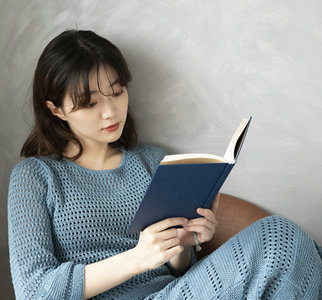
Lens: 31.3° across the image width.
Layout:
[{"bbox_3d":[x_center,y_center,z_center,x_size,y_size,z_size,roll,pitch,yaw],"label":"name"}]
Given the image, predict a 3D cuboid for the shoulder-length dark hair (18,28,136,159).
[{"bbox_3d":[-0.164,-0.108,1.145,0.195,0.240,0.215,-20,23,-33],"label":"shoulder-length dark hair"}]

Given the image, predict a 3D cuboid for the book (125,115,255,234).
[{"bbox_3d":[0.070,0.059,1.031,0.242,0.194,0.071,-27,65,-38],"label":"book"}]

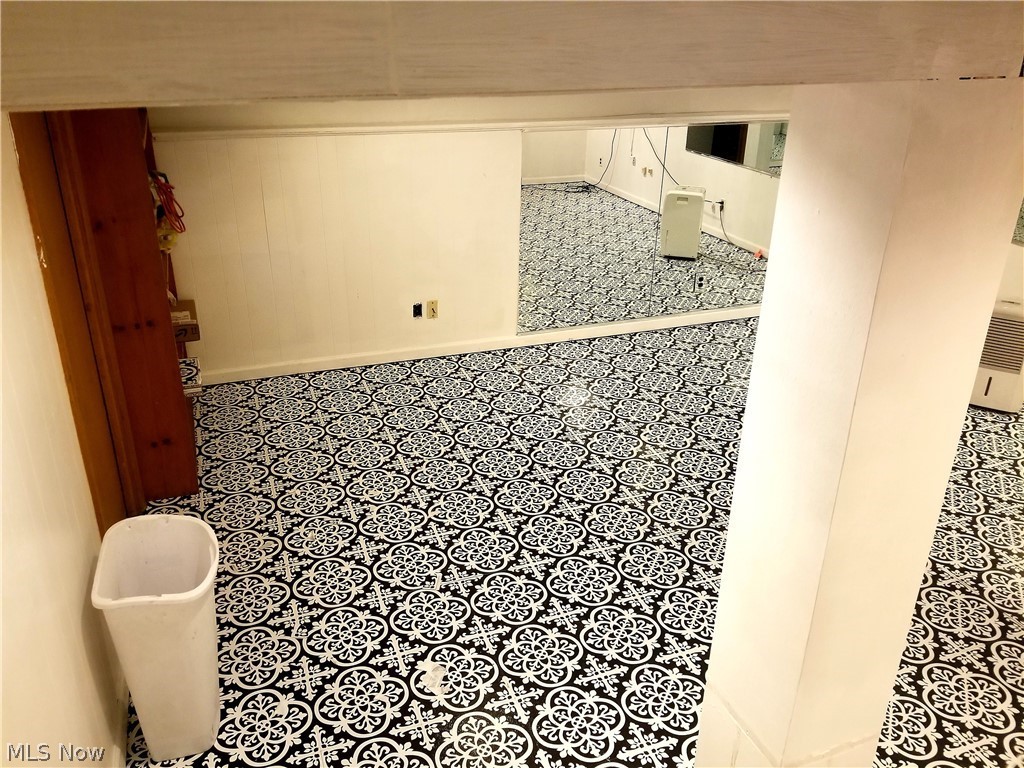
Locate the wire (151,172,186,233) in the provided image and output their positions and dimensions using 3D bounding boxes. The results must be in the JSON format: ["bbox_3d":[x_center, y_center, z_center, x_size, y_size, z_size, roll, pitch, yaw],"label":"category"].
[{"bbox_3d":[-1.645,-0.870,3.680,0.130,0.290,0.120,-8,26,-19],"label":"wire"}]

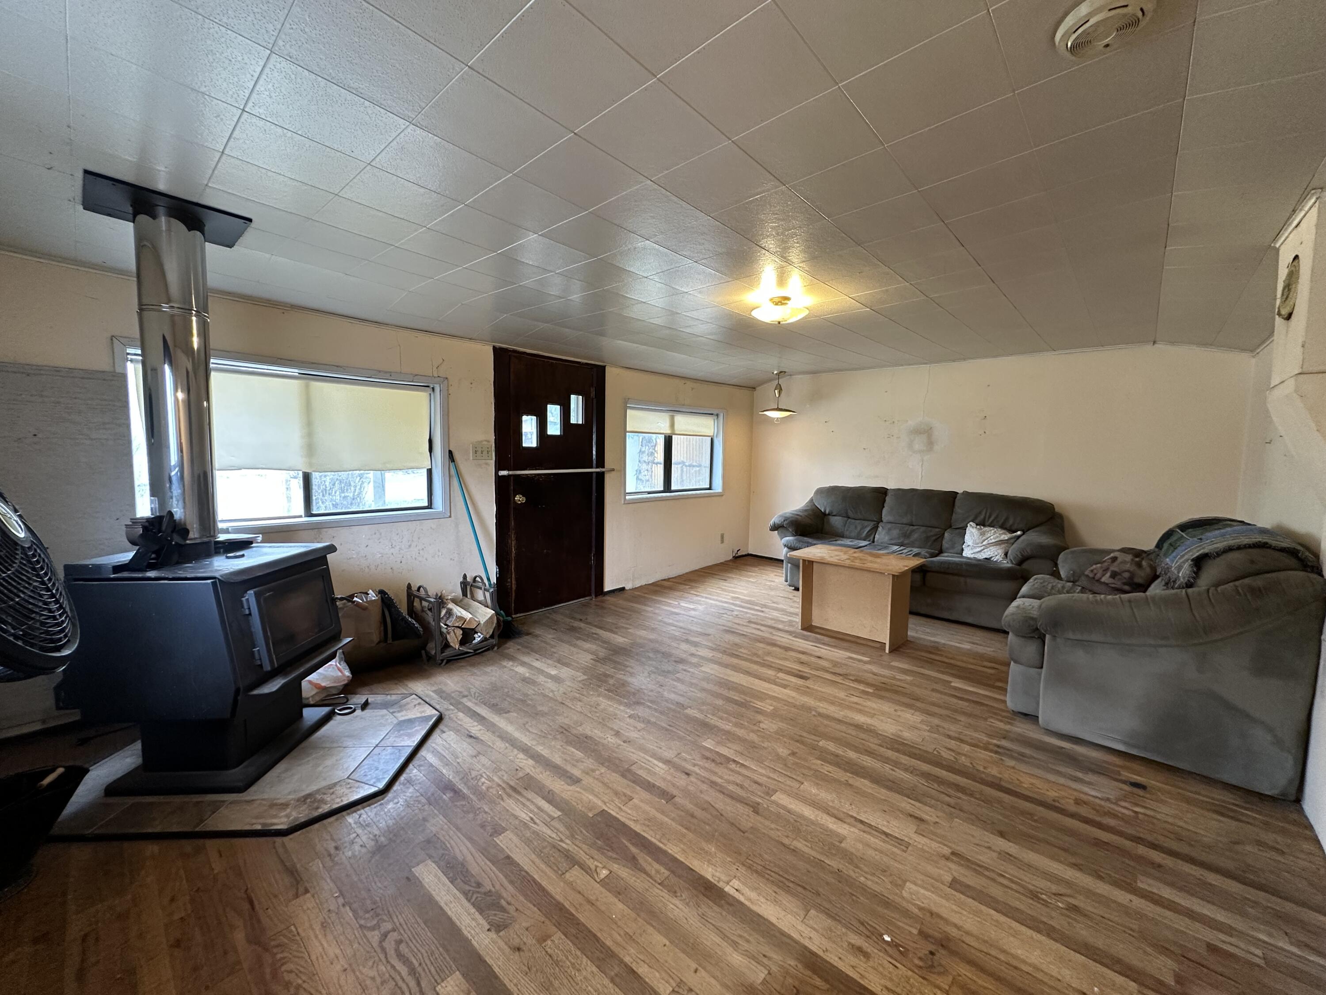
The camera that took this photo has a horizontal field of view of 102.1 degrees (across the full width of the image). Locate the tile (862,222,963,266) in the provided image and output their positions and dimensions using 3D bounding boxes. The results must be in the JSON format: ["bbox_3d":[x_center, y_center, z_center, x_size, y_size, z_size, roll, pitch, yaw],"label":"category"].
[{"bbox_3d":[1.021,-1.025,2.174,0.305,0.025,0.305,5,6,42],"label":"tile"}]

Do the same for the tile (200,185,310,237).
[{"bbox_3d":[-1.561,-1.081,2.037,0.300,0.020,0.300,6,5,42],"label":"tile"}]

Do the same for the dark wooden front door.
[{"bbox_3d":[-0.861,-0.106,4.241,0.100,1.970,1.040,5,7,42],"label":"dark wooden front door"}]

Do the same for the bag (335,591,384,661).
[{"bbox_3d":[-1.730,0.727,3.029,0.200,0.380,0.270,5,7,42],"label":"bag"}]

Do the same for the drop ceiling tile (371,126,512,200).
[{"bbox_3d":[-0.686,-1.026,1.662,0.307,0.020,0.307,5,5,42],"label":"drop ceiling tile"}]

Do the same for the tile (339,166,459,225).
[{"bbox_3d":[-0.905,-1.042,1.855,0.300,0.020,0.300,5,5,42],"label":"tile"}]

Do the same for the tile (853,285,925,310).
[{"bbox_3d":[1.204,-1.062,2.830,0.305,0.025,0.305,5,6,42],"label":"tile"}]

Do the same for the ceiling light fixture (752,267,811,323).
[{"bbox_3d":[0.613,-0.981,2.819,0.305,0.140,0.305,5,7,42],"label":"ceiling light fixture"}]

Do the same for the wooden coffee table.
[{"bbox_3d":[1.337,0.691,3.753,0.788,0.555,0.488,5,6,42],"label":"wooden coffee table"}]

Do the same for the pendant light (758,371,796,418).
[{"bbox_3d":[1.226,-1.088,5.720,0.390,0.520,0.390,6,7,41],"label":"pendant light"}]

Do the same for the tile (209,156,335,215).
[{"bbox_3d":[-1.343,-1.068,1.844,0.307,0.020,0.307,5,5,42],"label":"tile"}]

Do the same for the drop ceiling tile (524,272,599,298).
[{"bbox_3d":[-0.521,-1.080,2.739,0.305,0.020,0.305,5,7,42],"label":"drop ceiling tile"}]

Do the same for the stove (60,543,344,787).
[{"bbox_3d":[-1.705,0.610,2.118,0.740,0.800,0.650,1,5,-2],"label":"stove"}]

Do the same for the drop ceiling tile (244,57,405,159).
[{"bbox_3d":[-0.886,-1.018,1.424,0.300,0.020,0.300,4,4,42],"label":"drop ceiling tile"}]

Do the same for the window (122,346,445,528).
[{"bbox_3d":[-1.960,-0.295,3.009,0.100,0.850,1.480,5,7,42],"label":"window"}]

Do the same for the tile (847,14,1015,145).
[{"bbox_3d":[0.641,-0.995,1.296,0.307,0.020,0.307,3,4,42],"label":"tile"}]

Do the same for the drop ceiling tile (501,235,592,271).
[{"bbox_3d":[-0.493,-1.054,2.308,0.300,0.020,0.300,5,5,42],"label":"drop ceiling tile"}]

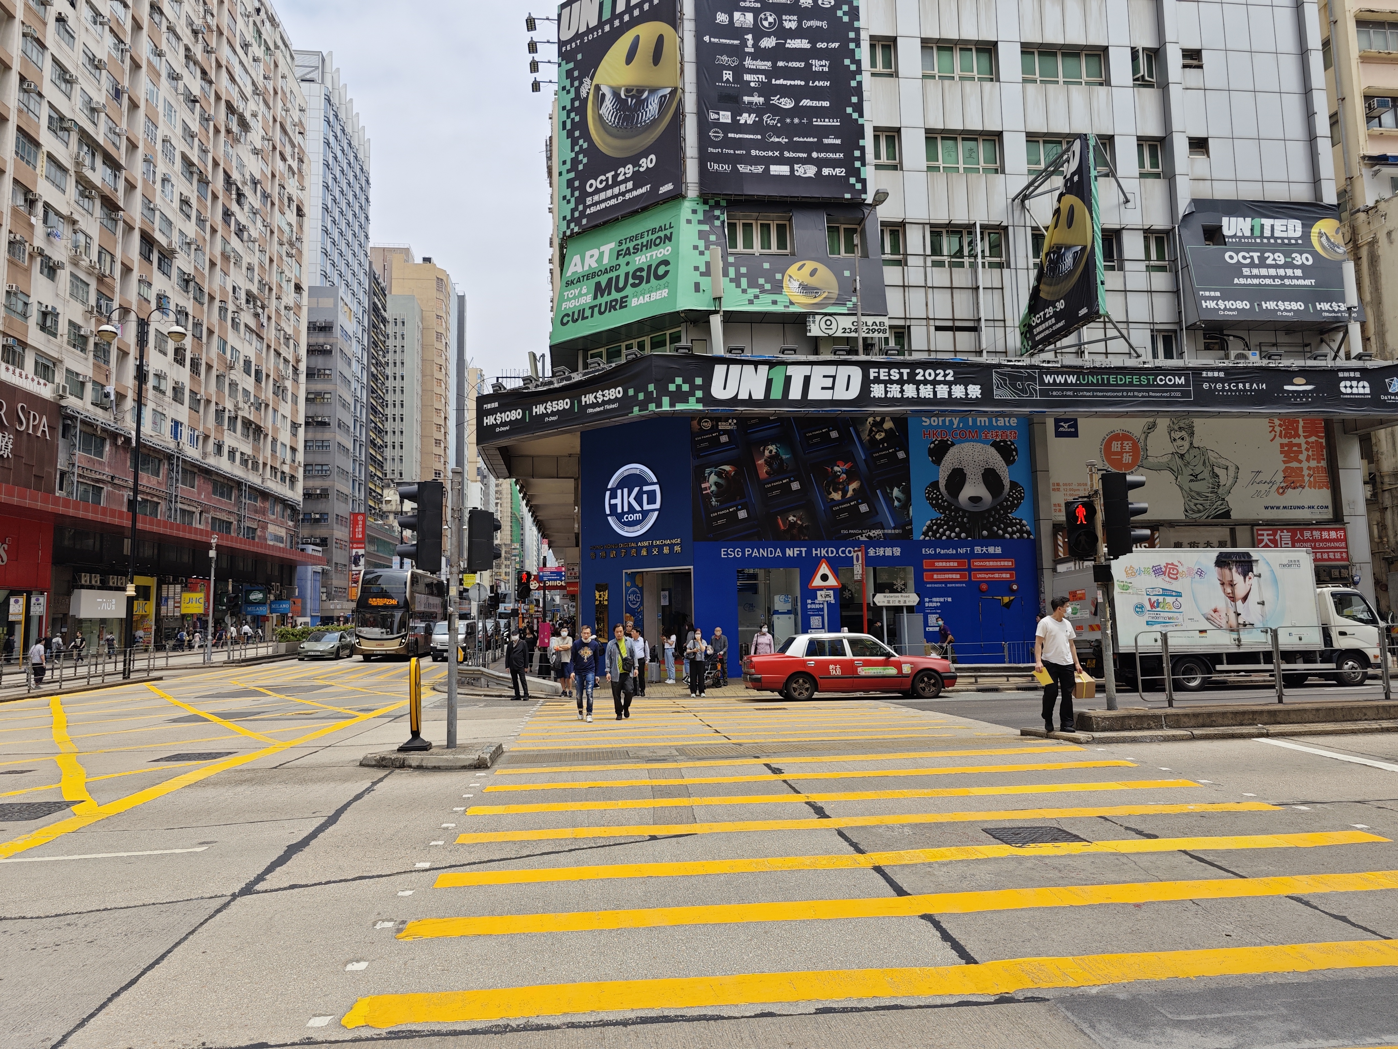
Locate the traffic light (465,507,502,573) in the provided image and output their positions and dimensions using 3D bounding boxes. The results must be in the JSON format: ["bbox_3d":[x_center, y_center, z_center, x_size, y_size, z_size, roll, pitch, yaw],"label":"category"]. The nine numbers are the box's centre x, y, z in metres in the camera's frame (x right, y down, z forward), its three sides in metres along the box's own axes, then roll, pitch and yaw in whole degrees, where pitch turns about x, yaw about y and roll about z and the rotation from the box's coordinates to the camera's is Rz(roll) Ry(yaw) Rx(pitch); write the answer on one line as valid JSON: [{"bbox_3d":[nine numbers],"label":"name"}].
[{"bbox_3d":[-2.705,0.197,11.649,0.350,0.778,0.310,-4,-7,28],"label":"traffic light"}]

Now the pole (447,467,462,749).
[{"bbox_3d":[-3.038,1.018,11.563,0.125,3.478,0.125,-1,-6,0],"label":"pole"}]

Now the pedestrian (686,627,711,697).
[{"bbox_3d":[-0.026,3.281,21.977,0.520,1.606,0.400,-1,-6,3],"label":"pedestrian"}]

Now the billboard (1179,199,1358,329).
[{"bbox_3d":[17.761,-8.177,28.858,5.410,4.120,0.720,0,-6,-6],"label":"billboard"}]

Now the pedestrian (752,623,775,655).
[{"bbox_3d":[1.629,3.269,23.182,0.500,1.564,0.360,0,-6,-8],"label":"pedestrian"}]

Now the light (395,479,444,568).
[{"bbox_3d":[-3.544,0.000,11.774,0.490,1.100,0.370,-1,-6,0],"label":"light"}]

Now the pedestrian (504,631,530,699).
[{"bbox_3d":[-4.282,3.320,22.015,0.540,1.594,0.360,-3,-6,14],"label":"pedestrian"}]

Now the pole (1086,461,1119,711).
[{"bbox_3d":[5.921,0.866,13.593,0.150,3.648,0.150,-1,-6,-6],"label":"pole"}]

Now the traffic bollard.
[{"bbox_3d":[-3.490,2.204,11.439,0.370,1.107,0.310,-1,-6,2],"label":"traffic bollard"}]

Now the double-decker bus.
[{"bbox_3d":[-15.816,5.002,50.152,2.550,4.400,12.000,0,-6,-7],"label":"double-decker bus"}]

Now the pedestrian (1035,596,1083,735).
[{"bbox_3d":[4.569,1.776,11.820,0.520,1.698,0.360,0,-6,-12],"label":"pedestrian"}]

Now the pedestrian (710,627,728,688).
[{"bbox_3d":[0.517,3.475,24.545,0.520,1.544,0.420,-3,-6,14],"label":"pedestrian"}]

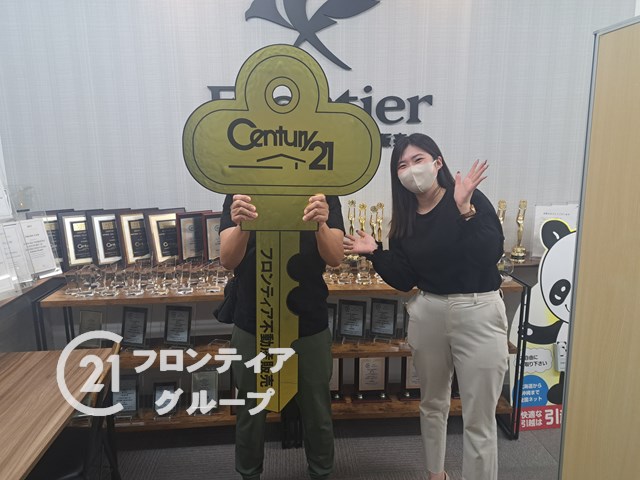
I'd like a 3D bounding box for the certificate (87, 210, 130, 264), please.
[{"bbox_3d":[-1.255,-0.011,2.681,0.246,0.343,0.030,-9,2,-36],"label":"certificate"}]

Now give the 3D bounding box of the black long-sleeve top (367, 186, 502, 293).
[{"bbox_3d":[0.448,0.009,1.705,0.490,0.405,0.330,3,12,16],"label":"black long-sleeve top"}]

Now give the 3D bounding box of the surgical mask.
[{"bbox_3d":[0.367,-0.232,1.647,0.145,0.125,0.090,-11,7,32],"label":"surgical mask"}]

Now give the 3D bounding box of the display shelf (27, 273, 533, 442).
[{"bbox_3d":[-0.112,0.651,2.299,2.344,0.860,0.283,-1,10,-8],"label":"display shelf"}]

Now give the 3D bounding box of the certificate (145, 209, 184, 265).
[{"bbox_3d":[-0.935,-0.023,2.728,0.246,0.343,0.030,-9,2,-37],"label":"certificate"}]

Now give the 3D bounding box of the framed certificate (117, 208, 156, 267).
[{"bbox_3d":[-1.093,-0.017,2.704,0.246,0.343,0.030,-8,2,-35],"label":"framed certificate"}]

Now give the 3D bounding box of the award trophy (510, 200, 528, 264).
[{"bbox_3d":[1.216,-0.055,2.681,0.095,0.372,0.095,1,11,8],"label":"award trophy"}]

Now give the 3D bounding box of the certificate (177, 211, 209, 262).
[{"bbox_3d":[-0.761,-0.014,2.737,0.214,0.318,0.030,-6,1,-25],"label":"certificate"}]

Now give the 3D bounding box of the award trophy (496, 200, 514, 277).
[{"bbox_3d":[1.080,-0.052,2.671,0.095,0.372,0.095,1,11,8],"label":"award trophy"}]

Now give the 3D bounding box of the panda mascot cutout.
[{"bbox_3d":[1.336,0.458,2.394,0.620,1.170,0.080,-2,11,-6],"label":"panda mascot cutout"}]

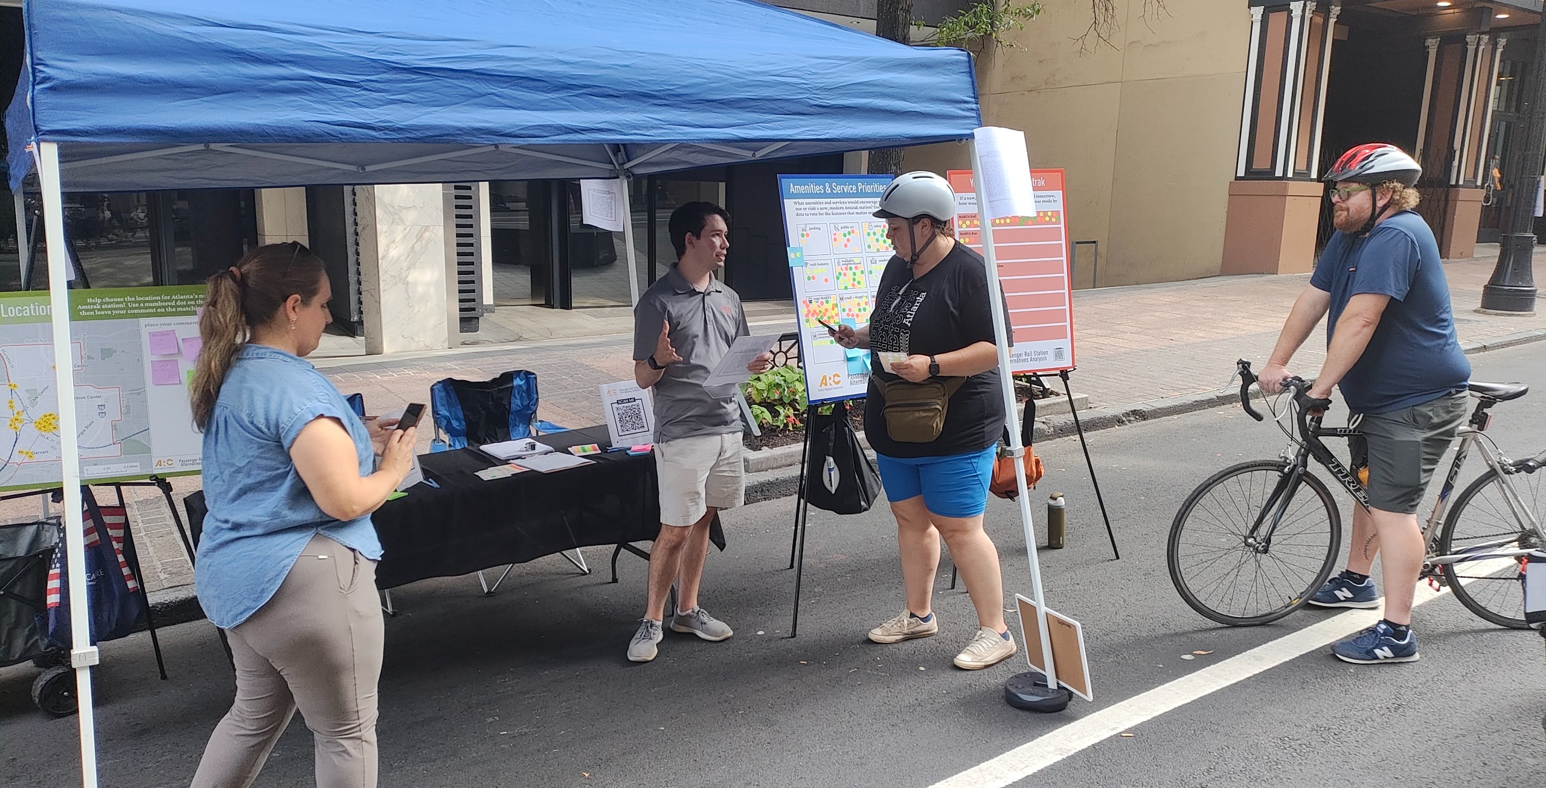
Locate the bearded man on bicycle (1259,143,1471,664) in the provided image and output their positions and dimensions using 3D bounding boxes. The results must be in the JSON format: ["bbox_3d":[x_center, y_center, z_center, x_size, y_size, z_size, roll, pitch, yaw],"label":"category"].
[{"bbox_3d":[2.250,0.019,4.186,0.720,1.860,0.600,1,12,-3],"label":"bearded man on bicycle"}]

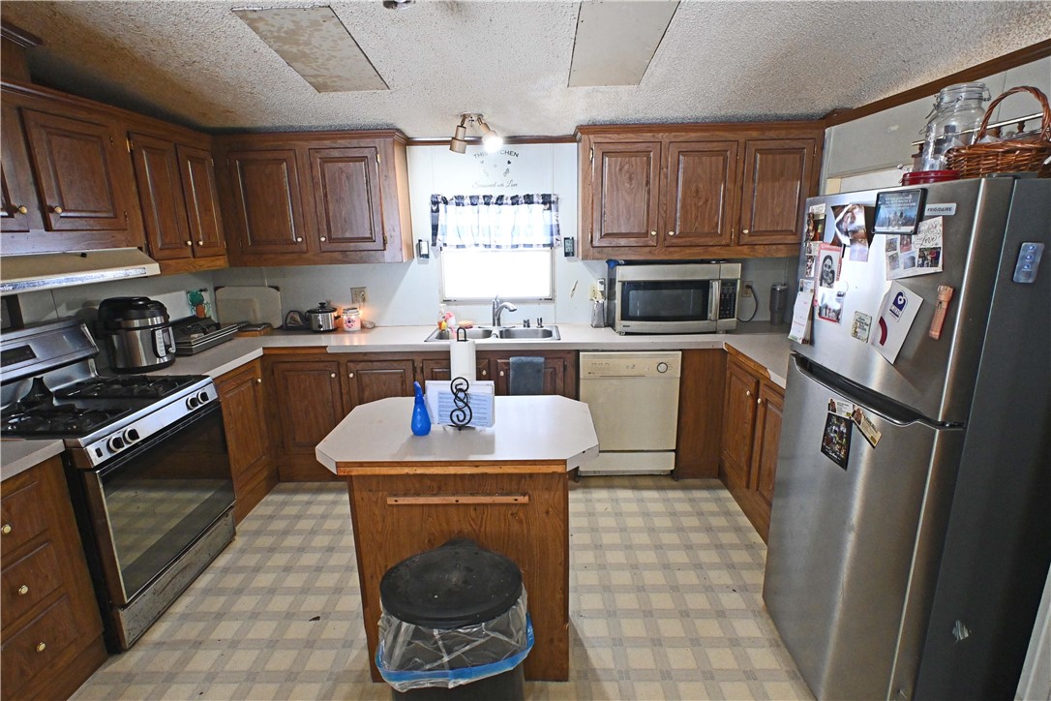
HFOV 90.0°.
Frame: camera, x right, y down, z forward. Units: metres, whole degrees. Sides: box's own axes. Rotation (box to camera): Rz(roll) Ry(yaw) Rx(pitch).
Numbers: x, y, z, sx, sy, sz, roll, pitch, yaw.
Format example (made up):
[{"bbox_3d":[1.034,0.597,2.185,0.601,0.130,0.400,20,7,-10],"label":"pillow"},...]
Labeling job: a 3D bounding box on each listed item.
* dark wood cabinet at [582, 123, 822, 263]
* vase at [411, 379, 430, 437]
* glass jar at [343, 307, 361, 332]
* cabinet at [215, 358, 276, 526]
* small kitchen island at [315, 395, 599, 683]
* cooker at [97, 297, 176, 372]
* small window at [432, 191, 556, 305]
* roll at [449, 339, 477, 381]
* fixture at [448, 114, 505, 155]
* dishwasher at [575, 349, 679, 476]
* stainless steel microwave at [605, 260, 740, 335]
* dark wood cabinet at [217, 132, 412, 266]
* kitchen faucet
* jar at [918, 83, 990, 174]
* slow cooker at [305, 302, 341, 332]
[{"bbox_3d":[1.039,-0.984,3.323,1.415,0.772,0.335,-1,14,1],"label":"dark wood cabinet"},{"bbox_3d":[-0.371,0.199,1.849,0.070,0.194,0.070,-1,14,1],"label":"vase"},{"bbox_3d":[-1.194,-0.216,3.621,0.113,0.157,0.113,-6,15,-18],"label":"glass jar"},{"bbox_3d":[-1.890,0.507,3.071,0.560,0.870,0.520,-1,14,1],"label":"cabinet"},{"bbox_3d":[-0.222,0.700,2.092,0.970,0.865,0.660,-1,13,1],"label":"small kitchen island"},{"bbox_3d":[-2.013,-0.074,2.711,0.330,0.340,0.310,2,14,12],"label":"cooker"},{"bbox_3d":[-0.208,-0.687,3.587,0.870,0.740,0.080,-1,13,1],"label":"small window"},{"bbox_3d":[-0.235,0.096,2.031,0.100,0.277,0.100,-1,14,0],"label":"roll"},{"bbox_3d":[-0.261,-1.155,2.807,0.275,0.187,0.140,-1,14,1],"label":"fixture"},{"bbox_3d":[0.642,0.350,3.525,0.605,0.835,0.600,-1,13,1],"label":"dishwasher"},{"bbox_3d":[0.964,-0.362,3.483,0.760,0.430,0.380,-1,13,1],"label":"stainless steel microwave"},{"bbox_3d":[-1.333,-0.963,3.388,1.140,0.780,0.340,-1,13,1],"label":"dark wood cabinet"},{"bbox_3d":[-0.145,-0.252,3.522,0.065,0.217,0.220,-13,19,-40],"label":"kitchen faucet"},{"bbox_3d":[1.270,-0.632,1.566,0.150,0.278,0.150,10,18,36],"label":"jar"},{"bbox_3d":[-1.399,-0.230,3.626,0.245,0.190,0.175,-2,14,-6],"label":"slow cooker"}]

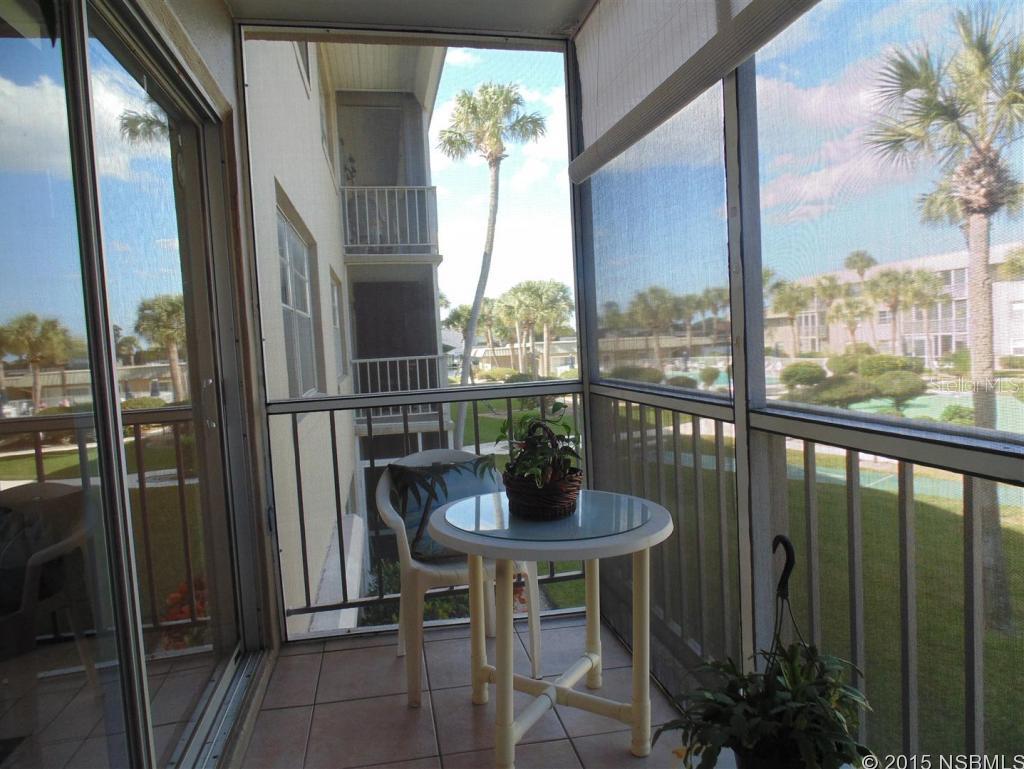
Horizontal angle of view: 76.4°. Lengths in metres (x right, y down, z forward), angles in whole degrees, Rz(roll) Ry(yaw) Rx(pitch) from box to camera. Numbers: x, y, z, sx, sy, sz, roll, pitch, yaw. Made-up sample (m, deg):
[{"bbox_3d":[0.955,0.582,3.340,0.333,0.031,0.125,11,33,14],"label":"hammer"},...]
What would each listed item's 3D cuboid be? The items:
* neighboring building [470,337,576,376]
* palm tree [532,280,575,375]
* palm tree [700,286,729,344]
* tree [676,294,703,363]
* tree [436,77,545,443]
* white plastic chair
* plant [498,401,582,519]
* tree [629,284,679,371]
[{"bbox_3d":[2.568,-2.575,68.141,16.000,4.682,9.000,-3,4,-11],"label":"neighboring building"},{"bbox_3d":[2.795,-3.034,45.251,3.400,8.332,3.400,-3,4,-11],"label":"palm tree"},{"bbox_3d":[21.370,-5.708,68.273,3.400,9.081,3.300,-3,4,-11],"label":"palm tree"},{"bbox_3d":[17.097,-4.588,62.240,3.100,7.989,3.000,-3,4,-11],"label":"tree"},{"bbox_3d":[-0.634,-3.649,21.882,3.700,12.685,3.500,-3,4,-11],"label":"tree"},{"bbox_3d":[-0.235,0.682,2.513,0.545,0.810,0.540,-4,4,-21],"label":"white plastic chair"},{"bbox_3d":[0.084,0.223,2.025,0.270,0.355,0.270,-3,4,-11],"label":"plant"},{"bbox_3d":[11.060,-3.555,50.240,3.800,7.964,3.700,-3,4,-11],"label":"tree"}]

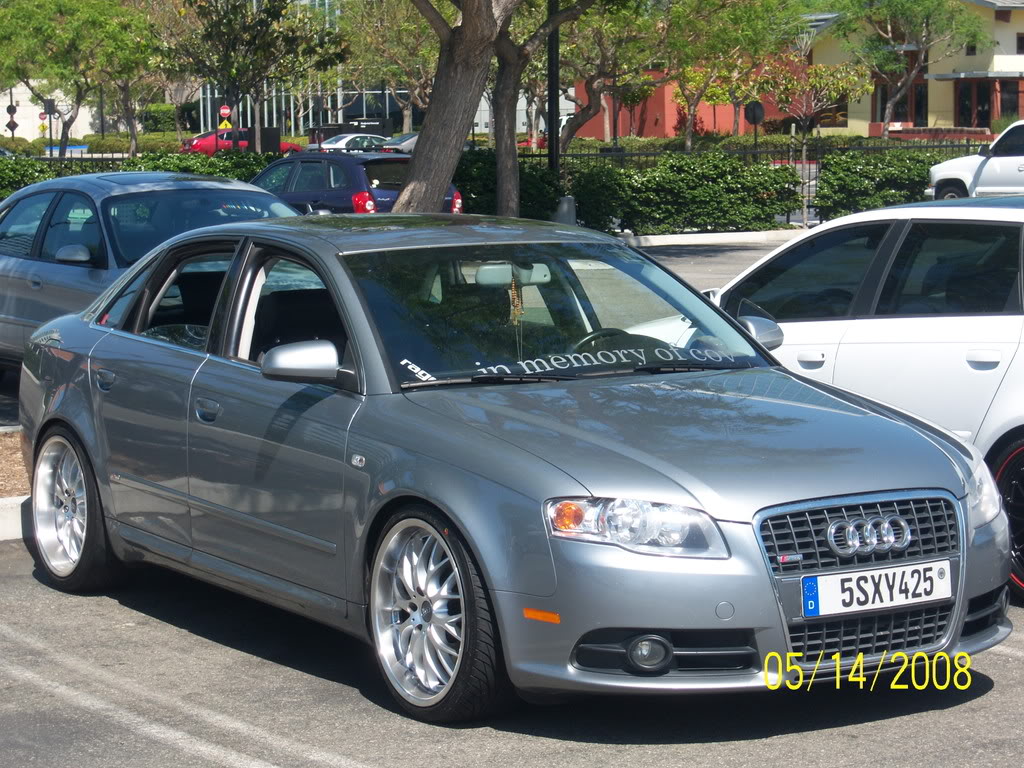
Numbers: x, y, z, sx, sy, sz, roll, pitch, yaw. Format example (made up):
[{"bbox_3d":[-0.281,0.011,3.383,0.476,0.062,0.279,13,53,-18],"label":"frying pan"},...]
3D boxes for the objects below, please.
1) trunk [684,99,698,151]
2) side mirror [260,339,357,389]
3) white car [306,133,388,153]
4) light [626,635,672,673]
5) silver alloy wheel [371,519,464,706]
[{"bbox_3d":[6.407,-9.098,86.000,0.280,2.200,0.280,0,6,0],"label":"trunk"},{"bbox_3d":[-0.610,-0.063,7.180,0.250,0.145,0.140,-4,6,-32],"label":"side mirror"},{"bbox_3d":[-5.548,-8.869,92.000,4.600,1.450,1.770,-2,6,-20],"label":"white car"},{"bbox_3d":[0.358,0.702,6.240,0.108,0.100,0.065,-3,6,-32],"label":"light"},{"bbox_3d":[-0.177,0.630,6.720,0.210,0.525,0.525,-4,6,-32],"label":"silver alloy wheel"}]

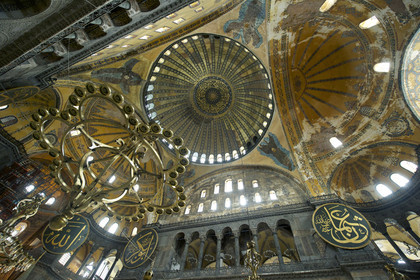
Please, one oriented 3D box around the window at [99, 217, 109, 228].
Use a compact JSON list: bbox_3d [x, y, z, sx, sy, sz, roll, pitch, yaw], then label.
[{"bbox_3d":[-27.349,21.174,42.443,0.408,2.856,1.530,-25,-66,19],"label":"window"}]

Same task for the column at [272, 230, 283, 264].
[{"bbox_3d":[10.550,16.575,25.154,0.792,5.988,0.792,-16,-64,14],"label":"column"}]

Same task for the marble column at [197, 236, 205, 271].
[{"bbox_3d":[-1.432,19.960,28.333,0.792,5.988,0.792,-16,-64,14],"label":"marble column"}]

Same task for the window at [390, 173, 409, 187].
[{"bbox_3d":[31.313,6.589,26.980,0.355,2.537,1.320,15,-61,-2],"label":"window"}]

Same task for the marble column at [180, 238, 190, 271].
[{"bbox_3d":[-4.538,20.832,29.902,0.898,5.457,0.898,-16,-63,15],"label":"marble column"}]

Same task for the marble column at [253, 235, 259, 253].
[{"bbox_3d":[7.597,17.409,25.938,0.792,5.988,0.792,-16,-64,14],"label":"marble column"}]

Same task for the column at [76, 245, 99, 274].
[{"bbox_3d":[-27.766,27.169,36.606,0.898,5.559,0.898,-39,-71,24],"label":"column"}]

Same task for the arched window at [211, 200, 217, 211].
[{"bbox_3d":[0.930,14.818,37.102,1.275,2.601,0.408,-16,-63,15],"label":"arched window"}]

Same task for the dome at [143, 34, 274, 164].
[{"bbox_3d":[-0.241,-10.490,46.259,32.538,15.810,32.538,3,-60,5],"label":"dome"}]

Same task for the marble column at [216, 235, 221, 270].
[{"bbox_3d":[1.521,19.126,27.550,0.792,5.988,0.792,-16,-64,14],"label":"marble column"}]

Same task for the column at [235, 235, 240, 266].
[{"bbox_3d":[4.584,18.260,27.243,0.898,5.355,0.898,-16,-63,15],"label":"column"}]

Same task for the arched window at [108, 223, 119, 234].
[{"bbox_3d":[-24.051,22.150,40.983,1.320,2.537,0.355,36,-64,-13],"label":"arched window"}]

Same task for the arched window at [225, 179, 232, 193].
[{"bbox_3d":[4.582,11.345,40.651,1.785,4.284,0.408,-16,-63,15],"label":"arched window"}]

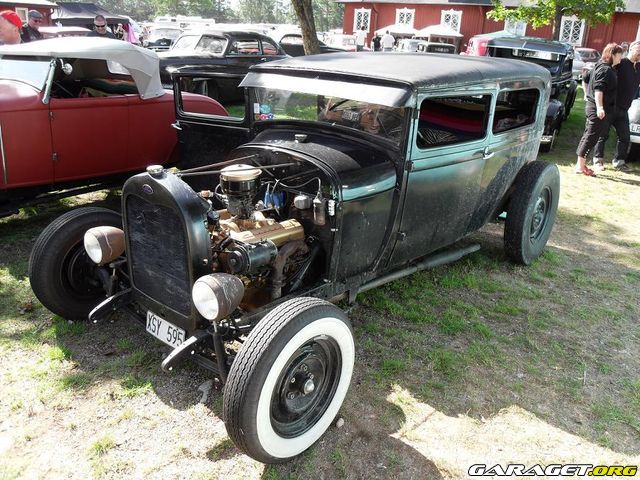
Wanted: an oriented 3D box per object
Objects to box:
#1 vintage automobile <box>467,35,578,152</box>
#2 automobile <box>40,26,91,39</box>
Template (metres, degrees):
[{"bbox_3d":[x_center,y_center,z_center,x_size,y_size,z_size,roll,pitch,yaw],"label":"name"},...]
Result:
[{"bbox_3d":[3.705,-2.819,9.543,1.700,1.800,4.000,13,23,24],"label":"vintage automobile"},{"bbox_3d":[-7.872,-5.930,16.260,1.750,1.560,4.500,17,25,32],"label":"automobile"}]

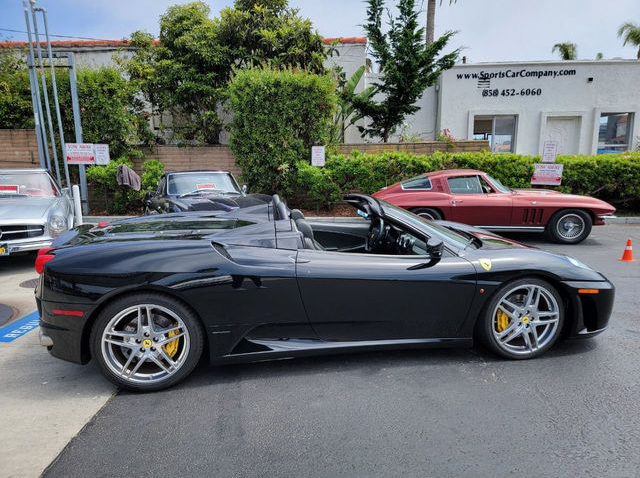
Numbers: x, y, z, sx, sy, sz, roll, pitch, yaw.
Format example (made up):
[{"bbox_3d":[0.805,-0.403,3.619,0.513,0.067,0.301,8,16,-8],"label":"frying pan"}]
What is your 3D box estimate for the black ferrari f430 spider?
[{"bbox_3d":[0.140,0.195,3.870,4.500,1.190,1.930,-2,10,-9],"label":"black ferrari f430 spider"}]

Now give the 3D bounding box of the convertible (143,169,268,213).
[{"bbox_3d":[-2.176,-0.609,8.268,1.720,1.270,4.350,-6,11,-27],"label":"convertible"}]

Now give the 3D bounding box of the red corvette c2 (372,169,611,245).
[{"bbox_3d":[3.064,-0.678,8.531,4.440,1.270,1.770,1,10,8],"label":"red corvette c2"}]

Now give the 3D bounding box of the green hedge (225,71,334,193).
[{"bbox_3d":[-0.932,-2.315,10.965,2.600,3.400,1.400,0,10,0],"label":"green hedge"}]

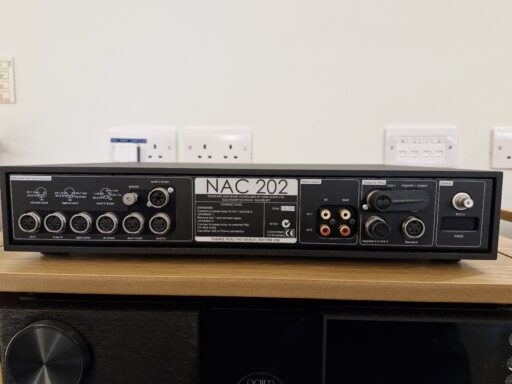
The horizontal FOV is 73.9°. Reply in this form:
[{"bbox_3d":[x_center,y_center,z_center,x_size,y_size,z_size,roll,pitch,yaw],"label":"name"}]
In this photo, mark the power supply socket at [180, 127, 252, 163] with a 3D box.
[{"bbox_3d":[-0.083,-0.095,0.738,0.146,0.086,0.013,1,5,3],"label":"power supply socket"}]

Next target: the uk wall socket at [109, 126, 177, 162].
[{"bbox_3d":[-0.247,-0.098,0.747,0.146,0.086,0.013,1,5,3],"label":"uk wall socket"}]

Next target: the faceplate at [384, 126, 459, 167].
[{"bbox_3d":[0.345,-0.093,0.717,0.146,0.086,0.013,1,5,3],"label":"faceplate"}]

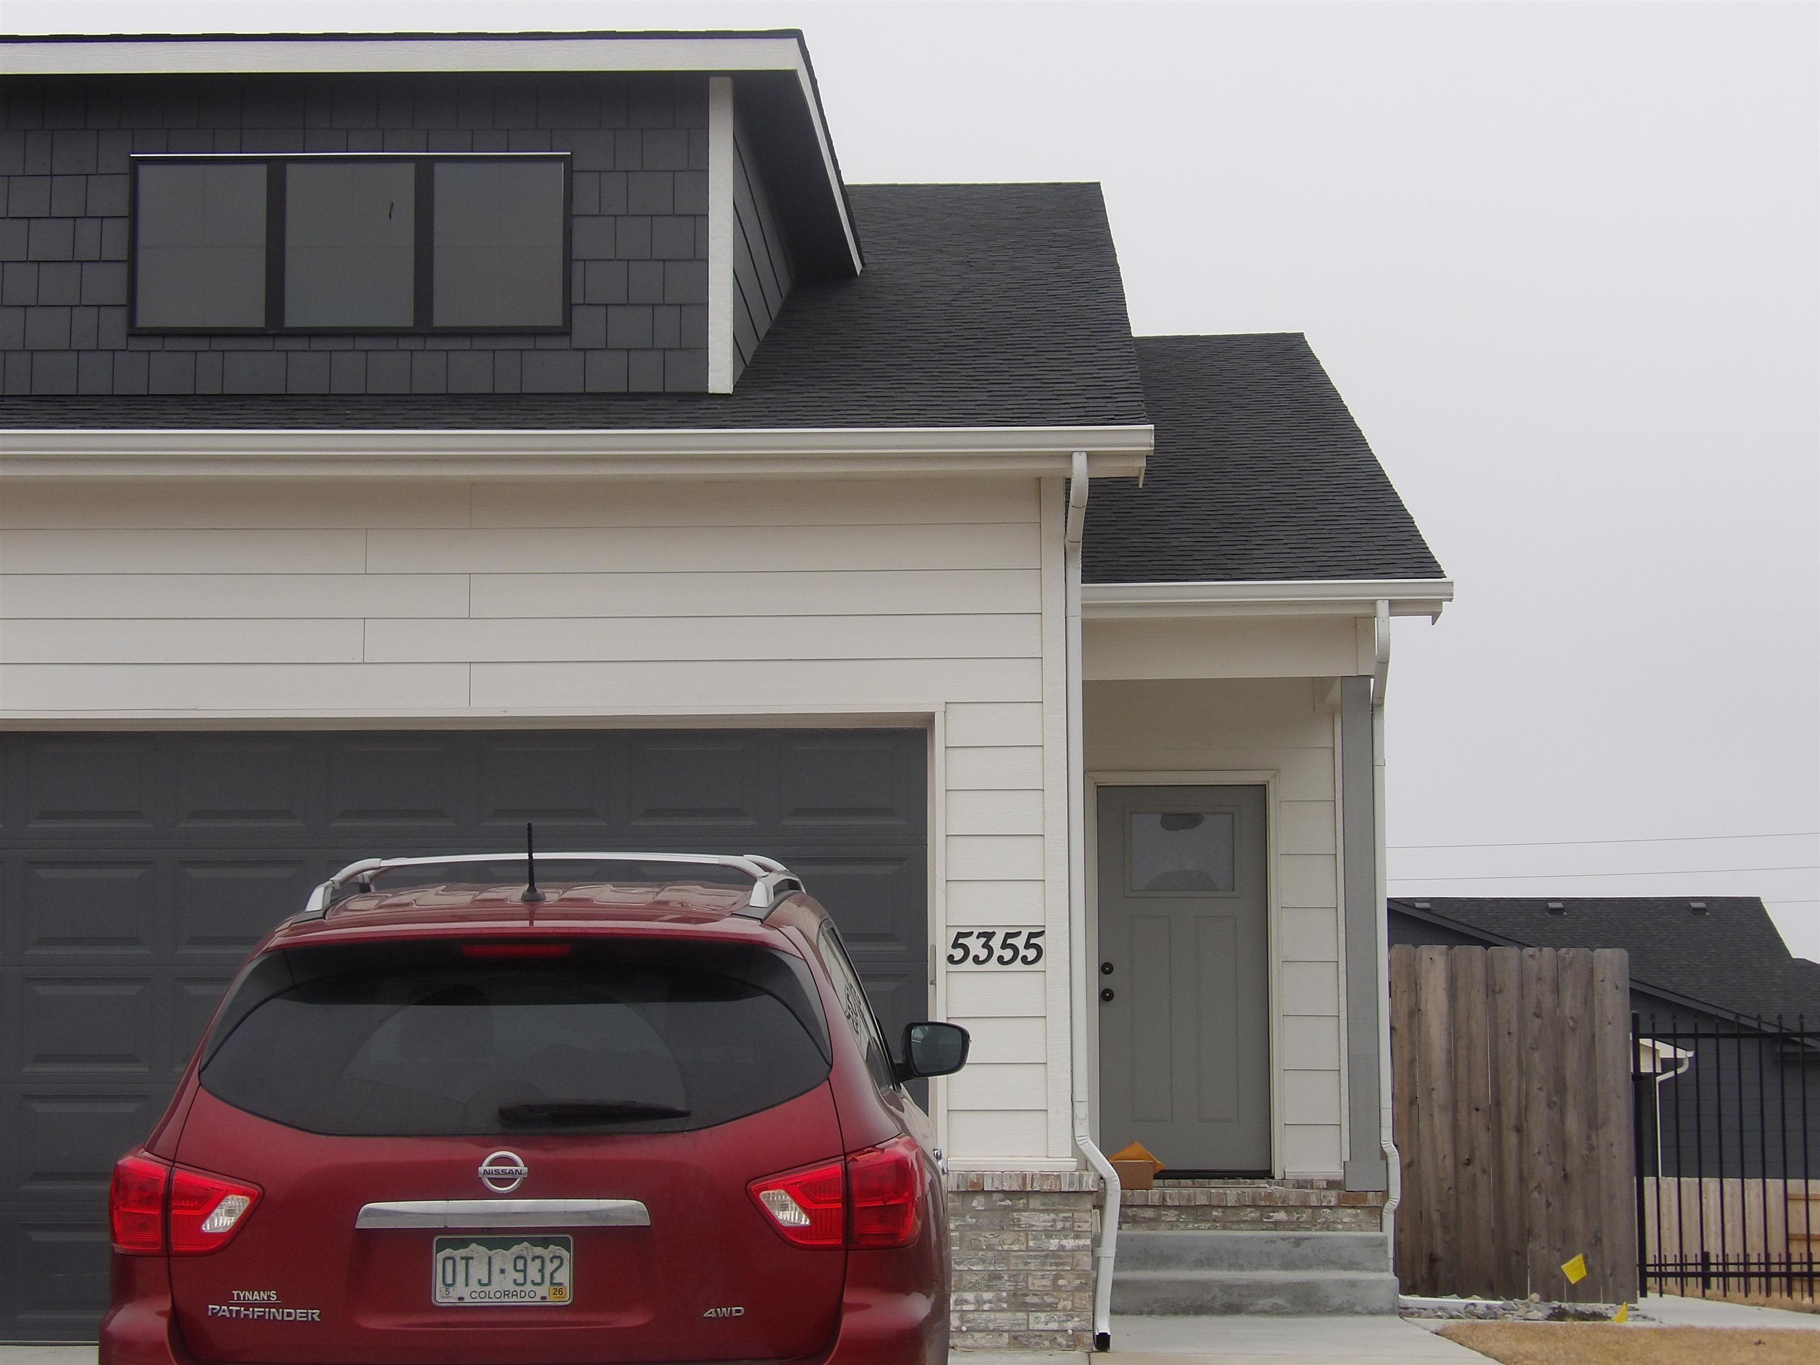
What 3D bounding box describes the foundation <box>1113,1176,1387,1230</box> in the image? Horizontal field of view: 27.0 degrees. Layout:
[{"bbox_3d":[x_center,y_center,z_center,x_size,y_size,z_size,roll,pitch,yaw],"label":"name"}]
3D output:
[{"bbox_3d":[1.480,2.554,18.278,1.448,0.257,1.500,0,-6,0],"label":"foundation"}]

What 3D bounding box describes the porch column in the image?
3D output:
[{"bbox_3d":[2.139,1.175,17.829,0.185,2.414,0.185,0,-6,0],"label":"porch column"}]

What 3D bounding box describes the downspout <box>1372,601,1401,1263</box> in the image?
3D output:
[{"bbox_3d":[2.220,1.160,17.670,0.110,3.126,0.240,0,-6,0],"label":"downspout"}]

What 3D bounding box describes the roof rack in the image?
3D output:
[{"bbox_3d":[-0.887,0.521,9.955,1.200,0.165,1.800,0,-2,0],"label":"roof rack"}]

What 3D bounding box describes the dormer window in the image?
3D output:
[{"bbox_3d":[-2.259,-1.769,15.305,1.772,0.750,0.090,0,-6,0],"label":"dormer window"}]

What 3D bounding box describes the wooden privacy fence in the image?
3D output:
[{"bbox_3d":[3.123,2.312,19.965,1.380,1.855,0.080,-1,-6,6],"label":"wooden privacy fence"}]

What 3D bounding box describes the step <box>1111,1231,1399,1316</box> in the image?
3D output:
[{"bbox_3d":[1.474,2.693,17.266,1.436,0.355,0.620,0,-6,0],"label":"step"}]

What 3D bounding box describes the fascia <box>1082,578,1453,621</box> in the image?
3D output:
[{"bbox_3d":[1.615,-0.382,17.582,1.800,0.186,0.140,0,-6,0],"label":"fascia"}]

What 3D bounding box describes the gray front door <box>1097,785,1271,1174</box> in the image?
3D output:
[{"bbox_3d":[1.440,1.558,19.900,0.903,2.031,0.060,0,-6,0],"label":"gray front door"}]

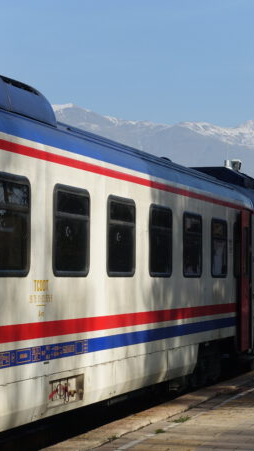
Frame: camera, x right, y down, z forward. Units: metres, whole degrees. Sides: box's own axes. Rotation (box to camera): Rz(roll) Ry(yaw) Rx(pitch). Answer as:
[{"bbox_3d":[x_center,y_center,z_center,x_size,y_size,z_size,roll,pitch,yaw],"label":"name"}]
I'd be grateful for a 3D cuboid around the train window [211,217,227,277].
[{"bbox_3d":[1.495,0.374,21.494,0.080,0.975,1.270,-1,-2,16],"label":"train window"}]

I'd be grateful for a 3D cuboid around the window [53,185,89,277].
[{"bbox_3d":[-0.608,0.069,14.103,0.080,0.975,1.270,-1,-2,16],"label":"window"}]

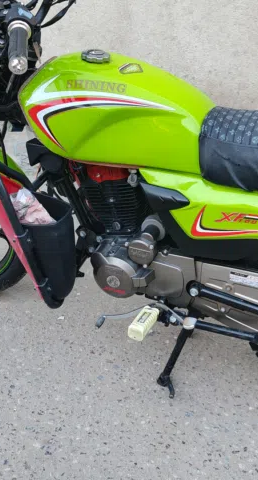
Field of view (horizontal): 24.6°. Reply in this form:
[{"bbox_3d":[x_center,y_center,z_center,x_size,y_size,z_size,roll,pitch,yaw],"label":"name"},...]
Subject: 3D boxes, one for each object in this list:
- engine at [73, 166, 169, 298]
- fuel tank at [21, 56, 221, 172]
[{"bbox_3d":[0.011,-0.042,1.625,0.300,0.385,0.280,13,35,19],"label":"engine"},{"bbox_3d":[-0.011,-0.331,1.469,0.500,0.245,0.280,13,35,19],"label":"fuel tank"}]

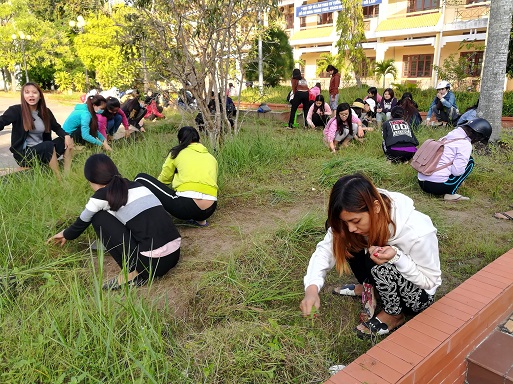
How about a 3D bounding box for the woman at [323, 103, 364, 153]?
[{"bbox_3d":[1.662,-1.225,7.280,0.620,0.850,0.700,5,17,18],"label":"woman"}]

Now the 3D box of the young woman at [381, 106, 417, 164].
[{"bbox_3d":[2.326,-0.967,6.379,0.540,0.850,0.640,2,17,10],"label":"young woman"}]

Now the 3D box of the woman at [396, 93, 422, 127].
[{"bbox_3d":[3.672,-1.910,9.255,0.540,0.880,0.600,1,17,6],"label":"woman"}]

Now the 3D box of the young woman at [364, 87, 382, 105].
[{"bbox_3d":[3.205,-2.326,10.590,0.500,1.030,0.560,13,21,39],"label":"young woman"}]

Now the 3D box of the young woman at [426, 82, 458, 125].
[{"bbox_3d":[4.101,-1.966,8.510,0.600,0.980,0.620,11,20,35],"label":"young woman"}]

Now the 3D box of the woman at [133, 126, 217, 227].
[{"bbox_3d":[-0.772,-0.150,3.770,0.620,0.860,0.700,-16,22,-41],"label":"woman"}]

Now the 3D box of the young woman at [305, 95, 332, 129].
[{"bbox_3d":[1.708,-2.137,10.327,0.580,0.860,0.640,3,17,12],"label":"young woman"}]

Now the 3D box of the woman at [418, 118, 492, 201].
[{"bbox_3d":[2.304,-0.396,4.441,0.740,0.860,0.550,-8,18,-22],"label":"woman"}]

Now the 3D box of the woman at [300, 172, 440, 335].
[{"bbox_3d":[0.640,0.308,2.212,0.740,0.830,0.570,-7,17,-19],"label":"woman"}]

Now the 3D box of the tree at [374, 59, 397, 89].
[{"bbox_3d":[6.418,-5.510,19.256,1.150,2.100,1.150,-1,17,0],"label":"tree"}]

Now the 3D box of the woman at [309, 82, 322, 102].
[{"bbox_3d":[1.887,-2.910,12.497,0.480,1.100,0.580,9,19,29],"label":"woman"}]

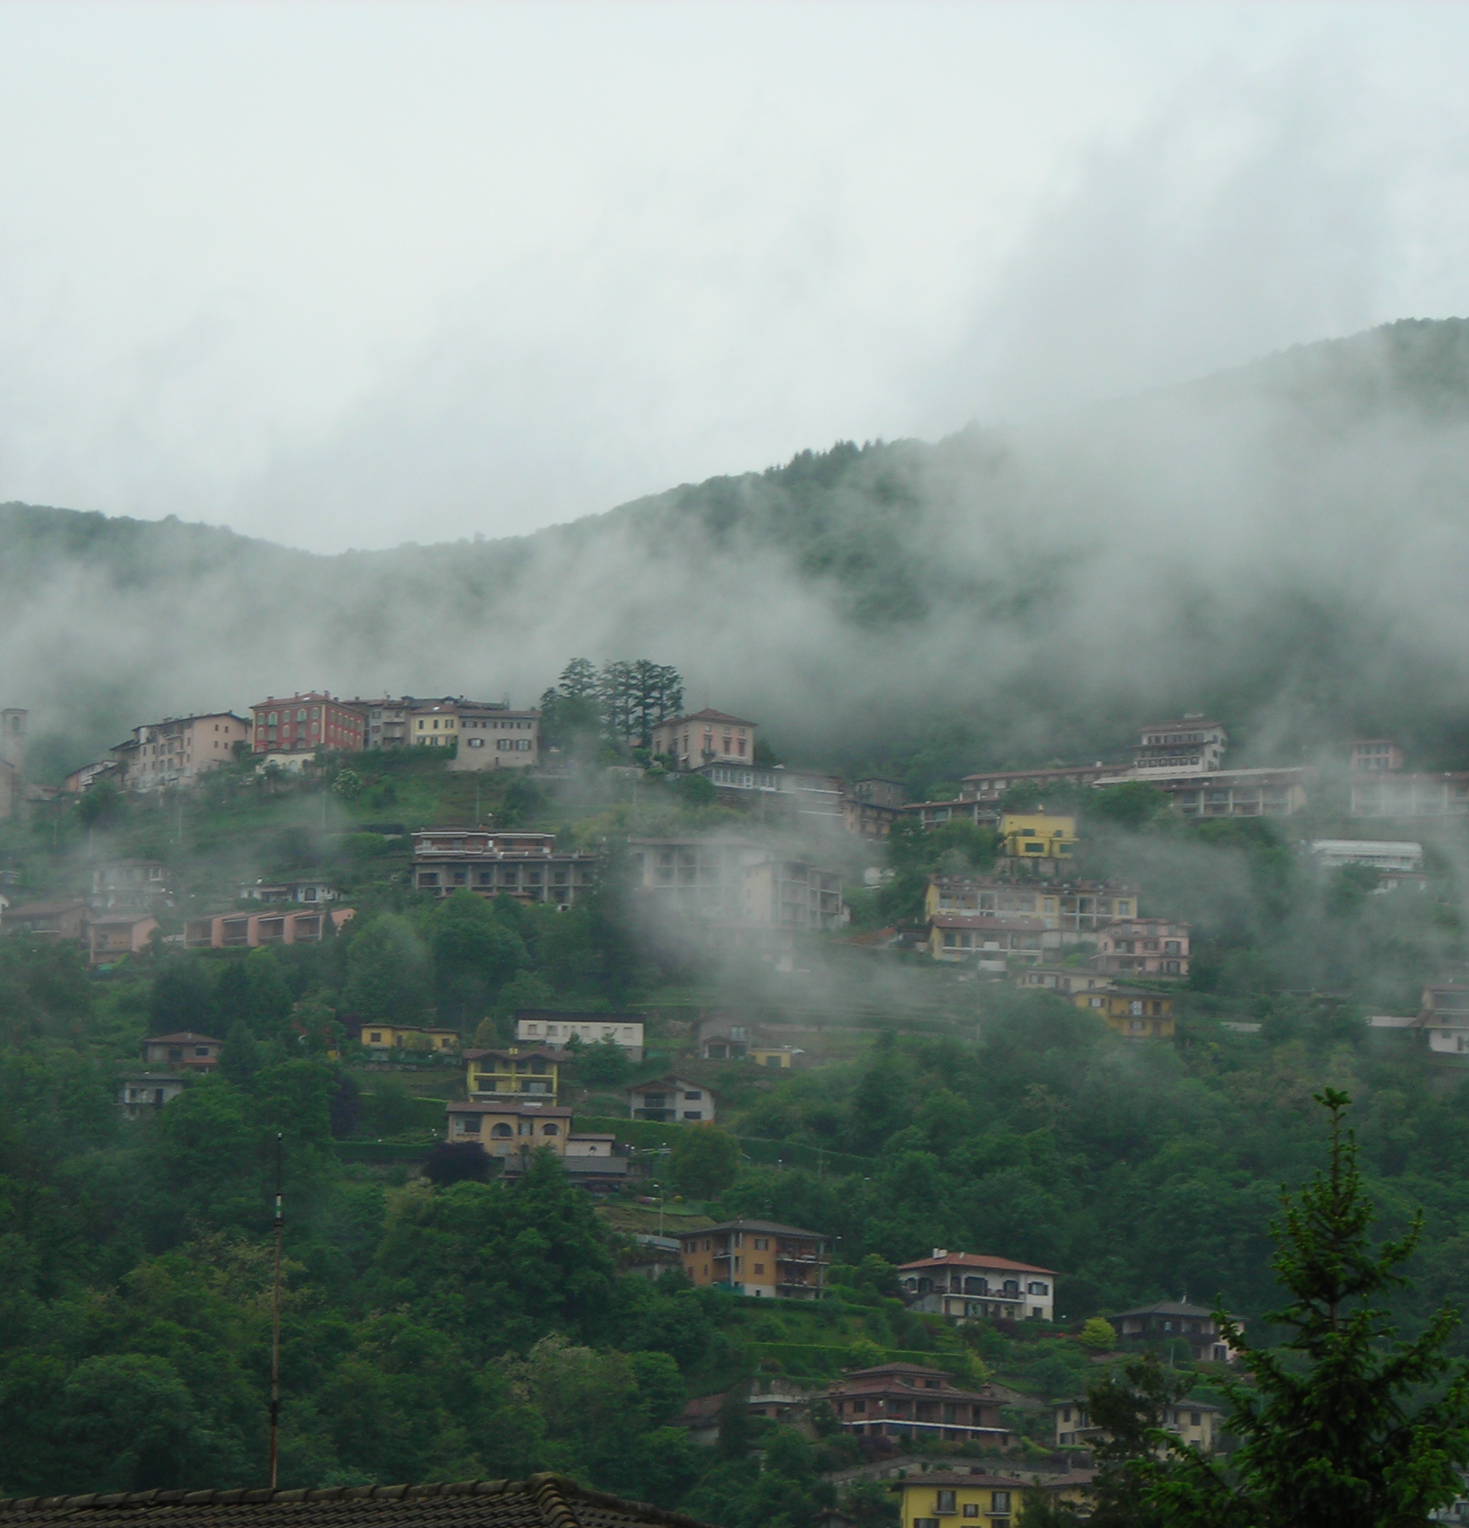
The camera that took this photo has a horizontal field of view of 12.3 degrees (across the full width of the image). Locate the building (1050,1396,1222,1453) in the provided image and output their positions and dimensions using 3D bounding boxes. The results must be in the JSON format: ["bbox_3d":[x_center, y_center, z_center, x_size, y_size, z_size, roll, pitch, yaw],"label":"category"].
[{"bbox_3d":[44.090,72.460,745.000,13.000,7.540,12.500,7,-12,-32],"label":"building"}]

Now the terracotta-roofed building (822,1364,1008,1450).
[{"bbox_3d":[19.620,69.540,740.000,11.000,9.350,20.000,-10,-14,43],"label":"terracotta-roofed building"}]

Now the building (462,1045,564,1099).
[{"bbox_3d":[-32.680,46.810,1015.000,13.900,9.220,10.000,2,-10,-9],"label":"building"}]

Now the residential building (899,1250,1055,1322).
[{"bbox_3d":[28.190,60.660,790.000,16.600,8.430,9.500,9,-13,-41],"label":"residential building"}]

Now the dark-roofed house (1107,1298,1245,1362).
[{"bbox_3d":[55.090,70.920,850.000,15.000,7.690,9.800,8,-13,-38],"label":"dark-roofed house"}]

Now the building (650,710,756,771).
[{"bbox_3d":[-5.390,-3.820,1250.000,15.110,12.680,12.800,8,-13,-39],"label":"building"}]

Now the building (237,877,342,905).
[{"bbox_3d":[-72.770,21.120,1115.000,15.000,5.140,8.500,-3,-11,16],"label":"building"}]

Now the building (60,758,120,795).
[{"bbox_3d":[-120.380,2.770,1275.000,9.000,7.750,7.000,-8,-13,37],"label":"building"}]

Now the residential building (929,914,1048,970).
[{"bbox_3d":[39.270,27.550,1060.000,17.300,8.240,8.500,3,-11,-14],"label":"residential building"}]

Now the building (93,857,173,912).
[{"bbox_3d":[-95.270,19.500,1080.000,12.740,9.160,10.000,1,-10,-4],"label":"building"}]

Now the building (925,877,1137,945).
[{"bbox_3d":[47.020,23.260,1085.000,32.000,9.970,10.000,2,-10,-13],"label":"building"}]

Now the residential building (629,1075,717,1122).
[{"bbox_3d":[-9.320,50.520,1015.000,13.000,6.870,11.000,0,-10,-2],"label":"residential building"}]

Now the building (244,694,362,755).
[{"bbox_3d":[-85.720,-7.120,1370.000,17.400,13.140,16.000,-5,-12,28],"label":"building"}]

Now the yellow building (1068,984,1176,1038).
[{"bbox_3d":[59.130,37.940,1040.000,14.200,8.560,9.000,2,-10,-13],"label":"yellow building"}]

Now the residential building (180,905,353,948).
[{"bbox_3d":[-73.530,26.220,1075.000,24.000,7.670,11.000,-3,-11,18],"label":"residential building"}]

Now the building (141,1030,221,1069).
[{"bbox_3d":[-80.870,42.160,1000.000,10.870,6.270,10.000,0,-10,-2],"label":"building"}]

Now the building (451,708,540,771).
[{"bbox_3d":[-44.440,-3.810,1270.000,15.500,12.450,11.000,1,-10,-6],"label":"building"}]

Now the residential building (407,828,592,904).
[{"bbox_3d":[-36.900,16.980,1095.000,29.560,13.460,14.000,0,-10,-1],"label":"residential building"}]

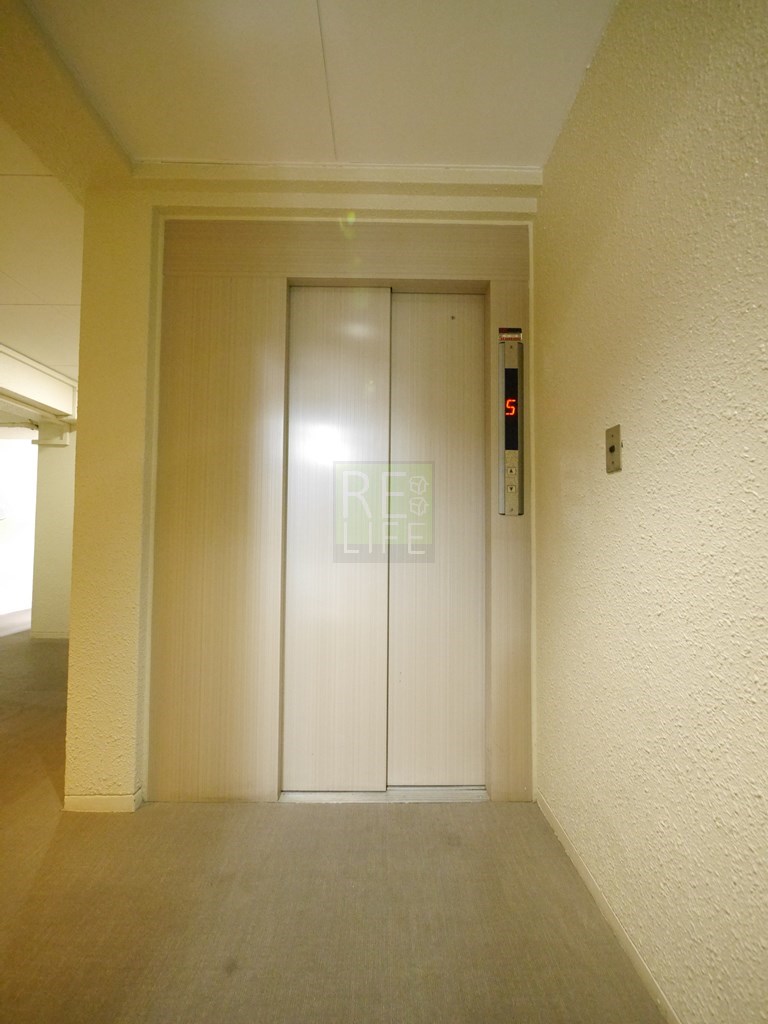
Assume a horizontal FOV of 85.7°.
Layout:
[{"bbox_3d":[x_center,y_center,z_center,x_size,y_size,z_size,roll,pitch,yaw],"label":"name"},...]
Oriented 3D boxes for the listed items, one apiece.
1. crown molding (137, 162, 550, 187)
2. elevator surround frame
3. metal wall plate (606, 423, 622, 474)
[{"bbox_3d":[-0.171,-1.301,1.614,1.567,0.069,0.055,0,-2,-1],"label":"crown molding"},{"bbox_3d":[-0.156,-0.028,1.667,1.462,2.266,0.101,0,-2,-1],"label":"elevator surround frame"},{"bbox_3d":[0.605,-0.165,1.096,0.010,0.119,0.068,0,-2,-1],"label":"metal wall plate"}]

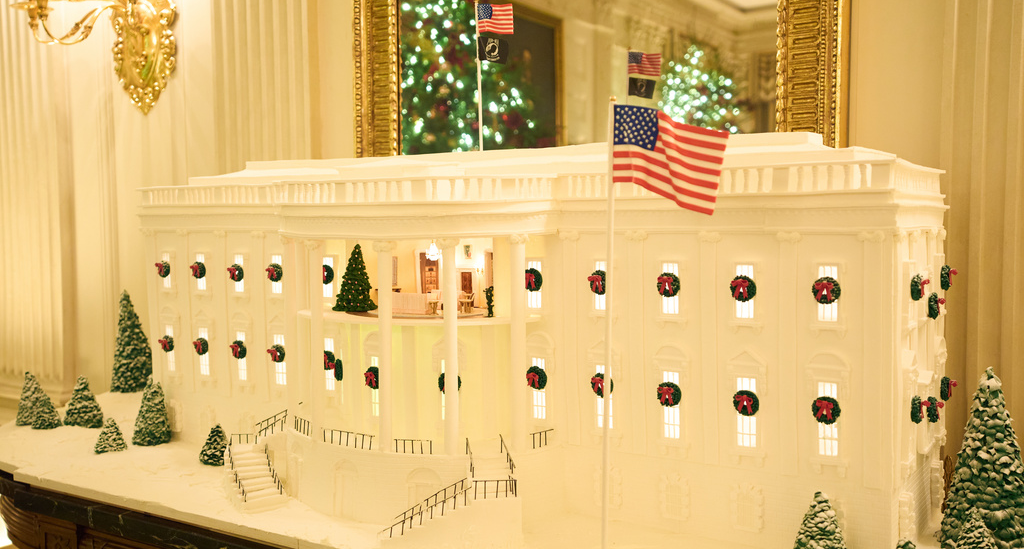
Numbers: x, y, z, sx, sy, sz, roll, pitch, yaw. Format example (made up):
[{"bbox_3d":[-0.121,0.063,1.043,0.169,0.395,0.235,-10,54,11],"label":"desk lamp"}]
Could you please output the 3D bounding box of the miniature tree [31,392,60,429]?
[{"bbox_3d":[-1.070,0.309,2.282,0.062,0.081,0.062,2,4,35],"label":"miniature tree"}]

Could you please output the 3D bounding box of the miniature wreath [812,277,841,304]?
[{"bbox_3d":[0.419,0.020,1.330,0.037,0.037,0.020,2,5,36],"label":"miniature wreath"}]

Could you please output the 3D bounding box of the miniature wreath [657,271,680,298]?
[{"bbox_3d":[0.230,0.016,1.466,0.037,0.037,0.020,2,5,36],"label":"miniature wreath"}]

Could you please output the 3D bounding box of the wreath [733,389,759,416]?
[{"bbox_3d":[0.330,0.181,1.409,0.037,0.037,0.020,2,5,36],"label":"wreath"}]

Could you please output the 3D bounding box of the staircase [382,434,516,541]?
[{"bbox_3d":[-0.091,0.317,1.470,0.205,0.145,0.090,-1,3,-3],"label":"staircase"}]

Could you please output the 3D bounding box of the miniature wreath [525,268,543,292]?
[{"bbox_3d":[0.032,0.009,1.609,0.037,0.037,0.020,2,5,36],"label":"miniature wreath"}]

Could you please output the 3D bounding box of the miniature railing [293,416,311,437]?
[{"bbox_3d":[-0.368,0.267,1.746,0.004,0.024,0.062,-4,5,-37],"label":"miniature railing"}]

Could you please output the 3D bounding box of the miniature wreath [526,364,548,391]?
[{"bbox_3d":[0.041,0.165,1.582,0.037,0.037,0.014,2,4,35],"label":"miniature wreath"}]

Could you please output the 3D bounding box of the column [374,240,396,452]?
[{"bbox_3d":[-0.203,0.115,1.599,0.035,0.342,0.035,0,4,0],"label":"column"}]

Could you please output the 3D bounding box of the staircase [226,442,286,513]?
[{"bbox_3d":[-0.458,0.360,1.771,0.072,0.084,0.138,-3,4,-23],"label":"staircase"}]

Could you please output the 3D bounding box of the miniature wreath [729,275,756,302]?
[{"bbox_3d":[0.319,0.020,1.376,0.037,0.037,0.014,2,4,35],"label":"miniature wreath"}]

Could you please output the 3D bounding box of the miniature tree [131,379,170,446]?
[{"bbox_3d":[-0.798,0.303,2.200,0.085,0.136,0.085,2,5,35],"label":"miniature tree"}]

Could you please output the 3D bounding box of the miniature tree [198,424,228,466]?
[{"bbox_3d":[-0.576,0.329,1.939,0.067,0.070,0.067,2,4,35],"label":"miniature tree"}]

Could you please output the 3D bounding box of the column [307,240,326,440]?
[{"bbox_3d":[-0.332,0.110,1.701,0.027,0.339,0.027,-1,4,0],"label":"column"}]

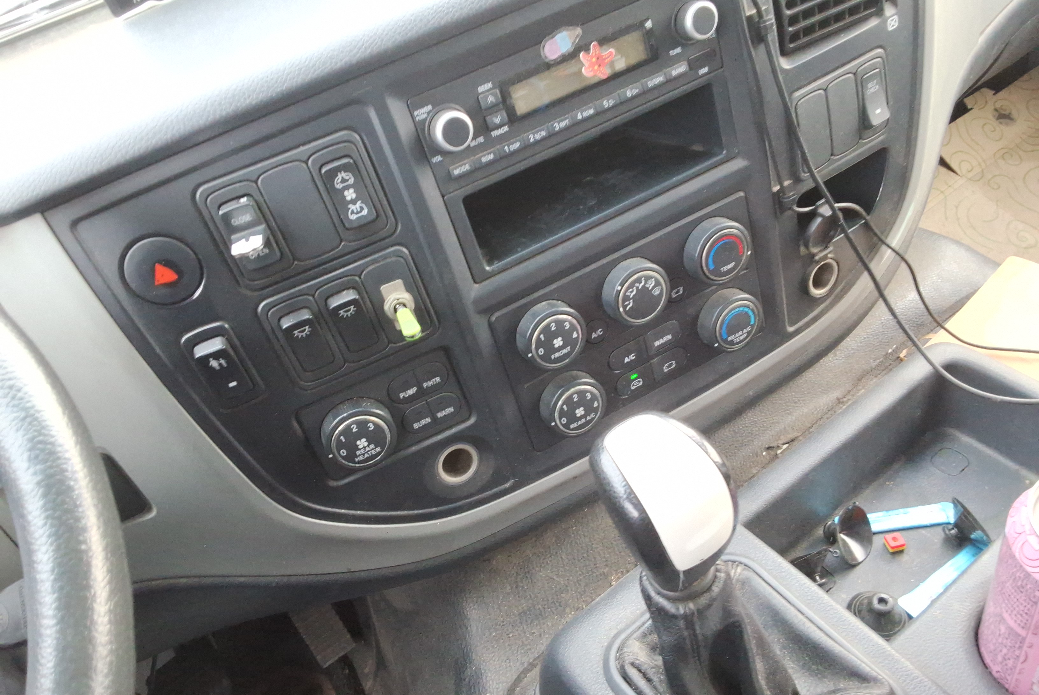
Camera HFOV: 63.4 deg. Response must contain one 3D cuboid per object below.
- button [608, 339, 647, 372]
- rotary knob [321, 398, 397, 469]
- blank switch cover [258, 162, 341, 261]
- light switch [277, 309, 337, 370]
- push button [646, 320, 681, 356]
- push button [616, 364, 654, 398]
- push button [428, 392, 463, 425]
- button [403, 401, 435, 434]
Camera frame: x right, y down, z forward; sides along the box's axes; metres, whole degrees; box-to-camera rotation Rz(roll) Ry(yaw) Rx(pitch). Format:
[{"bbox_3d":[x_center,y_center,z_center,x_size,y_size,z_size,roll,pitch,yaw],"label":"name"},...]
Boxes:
[{"bbox_3d":[0.070,0.005,0.542,0.028,0.016,0.005,-27,32,-13],"label":"button"},{"bbox_3d":[-0.092,0.051,0.483,0.041,0.041,0.015,-24,30,-7],"label":"rotary knob"},{"bbox_3d":[-0.111,-0.069,0.427,0.026,0.051,0.006,-24,30,-7],"label":"blank switch cover"},{"bbox_3d":[-0.114,-0.002,0.454,0.018,0.034,0.010,-24,30,-7],"label":"light switch"},{"bbox_3d":[0.095,-0.007,0.550,0.026,0.017,0.005,-27,32,-13],"label":"push button"},{"bbox_3d":[0.076,0.022,0.558,0.029,0.018,0.005,-27,33,-12],"label":"push button"},{"bbox_3d":[-0.045,0.035,0.507,0.018,0.018,0.005,-24,32,-8],"label":"push button"},{"bbox_3d":[-0.060,0.042,0.497,0.018,0.017,0.004,-24,30,-7],"label":"button"}]

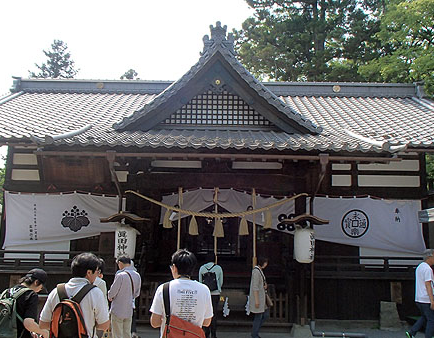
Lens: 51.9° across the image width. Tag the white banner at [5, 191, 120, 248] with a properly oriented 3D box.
[{"bbox_3d":[-3.892,1.290,11.141,3.008,1.367,0.100,1,-10,0],"label":"white banner"}]

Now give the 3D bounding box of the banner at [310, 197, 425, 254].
[{"bbox_3d":[3.813,1.405,11.141,2.919,1.398,0.100,1,-10,0],"label":"banner"}]

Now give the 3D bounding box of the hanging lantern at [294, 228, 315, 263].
[{"bbox_3d":[1.784,1.547,9.024,0.430,0.710,0.430,1,-10,0],"label":"hanging lantern"}]

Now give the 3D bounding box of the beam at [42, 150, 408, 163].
[{"bbox_3d":[0.028,-0.231,8.586,7.050,0.110,0.120,1,-10,0],"label":"beam"}]

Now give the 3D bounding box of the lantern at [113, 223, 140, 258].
[{"bbox_3d":[-1.835,1.471,9.028,0.440,0.710,0.430,-1,-11,10],"label":"lantern"}]

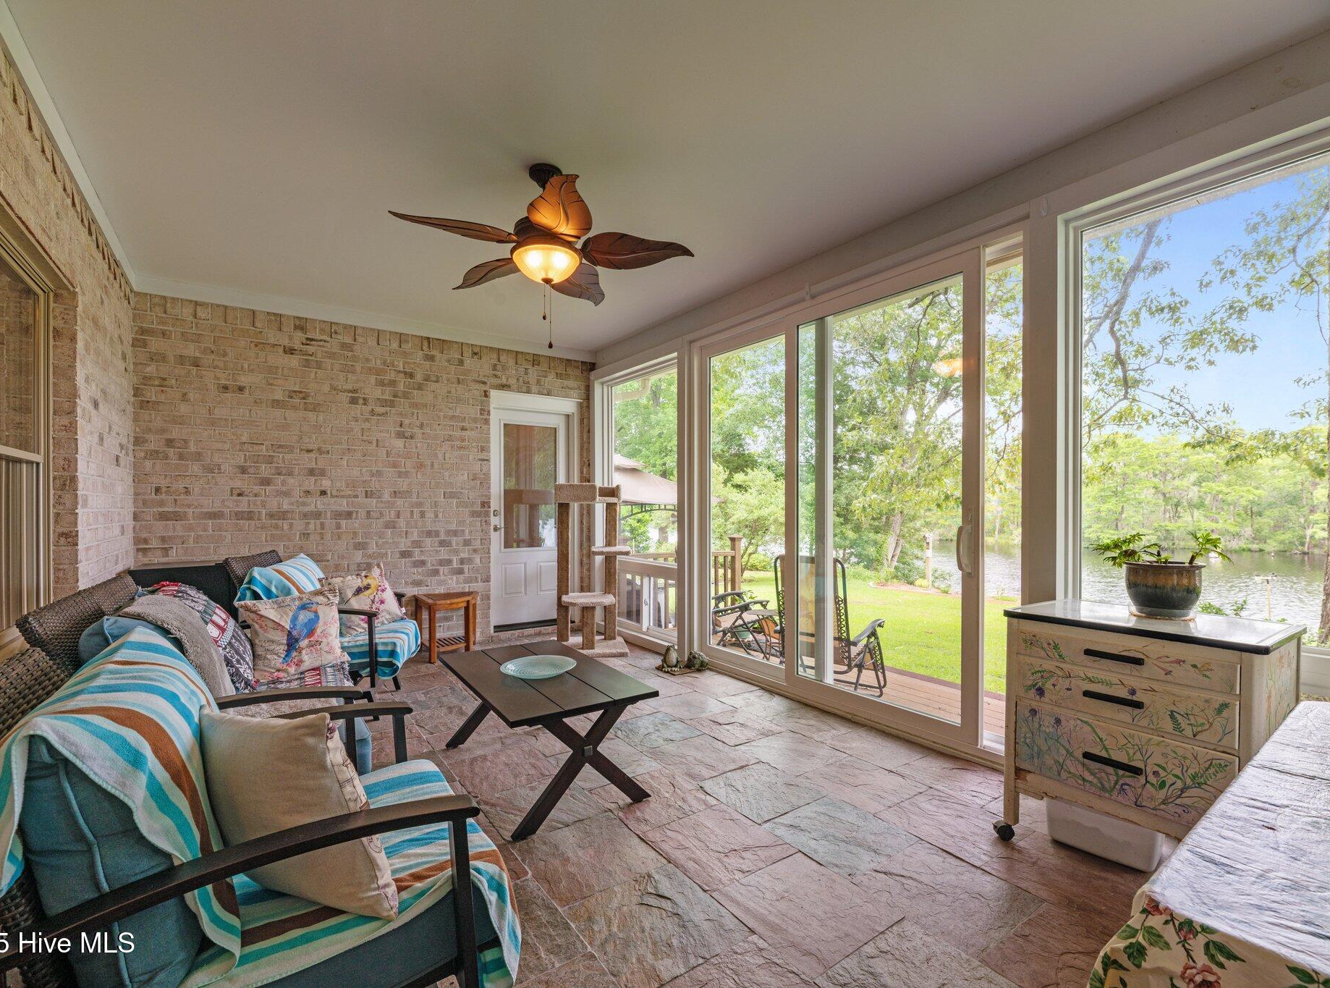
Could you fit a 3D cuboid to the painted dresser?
[{"bbox_3d":[1.730,0.890,2.082,0.490,0.890,0.720,0,0,-37],"label":"painted dresser"}]

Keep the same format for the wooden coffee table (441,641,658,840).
[{"bbox_3d":[-0.626,1.107,2.842,0.640,0.455,1.110,0,0,-33],"label":"wooden coffee table"}]

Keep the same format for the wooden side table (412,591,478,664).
[{"bbox_3d":[-1.740,1.100,4.792,0.500,0.470,0.380,0,0,-37],"label":"wooden side table"}]

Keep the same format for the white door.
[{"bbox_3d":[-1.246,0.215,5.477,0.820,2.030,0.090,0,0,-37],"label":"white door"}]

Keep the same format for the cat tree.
[{"bbox_3d":[-0.630,0.625,4.970,0.630,1.420,0.520,0,0,-5],"label":"cat tree"}]

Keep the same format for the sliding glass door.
[{"bbox_3d":[0.923,0.020,3.688,0.120,2.440,2.200,0,0,-37],"label":"sliding glass door"}]

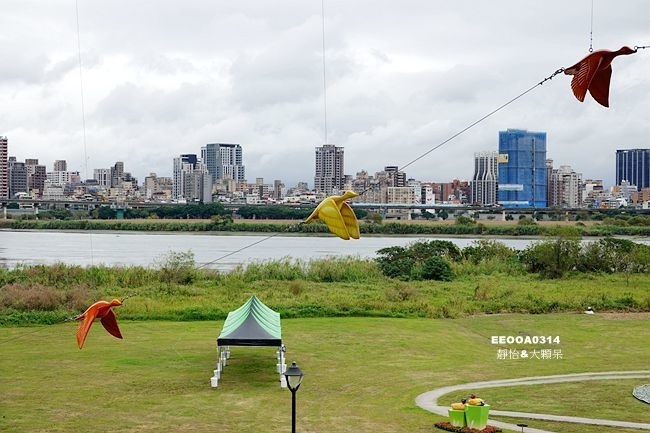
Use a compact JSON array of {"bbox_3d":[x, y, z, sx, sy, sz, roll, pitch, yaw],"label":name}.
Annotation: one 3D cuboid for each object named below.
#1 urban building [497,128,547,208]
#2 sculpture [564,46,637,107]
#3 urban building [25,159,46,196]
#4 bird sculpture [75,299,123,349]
[{"bbox_3d":[212.825,-48.615,1365.000,45.000,91.000,32.000,0,0,-9],"label":"urban building"},{"bbox_3d":[5.545,-2.772,25.200,1.550,1.100,1.250,-12,-6,31],"label":"sculpture"},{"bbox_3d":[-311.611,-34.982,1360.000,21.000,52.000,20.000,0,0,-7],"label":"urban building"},{"bbox_3d":[-5.319,2.541,30.000,1.550,1.100,1.250,-12,-6,31],"label":"bird sculpture"}]

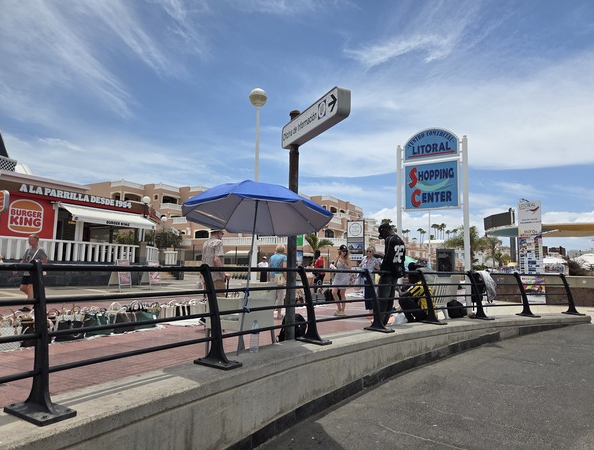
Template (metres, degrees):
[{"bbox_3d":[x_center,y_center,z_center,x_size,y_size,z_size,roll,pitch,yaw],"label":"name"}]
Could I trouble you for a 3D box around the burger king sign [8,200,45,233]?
[{"bbox_3d":[-11.954,-0.366,17.600,0.120,1.500,1.420,-3,-7,33],"label":"burger king sign"}]

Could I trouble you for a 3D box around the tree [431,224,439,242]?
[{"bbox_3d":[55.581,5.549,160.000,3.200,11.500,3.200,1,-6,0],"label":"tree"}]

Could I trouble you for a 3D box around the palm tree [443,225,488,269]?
[{"bbox_3d":[20.078,3.335,47.225,5.200,6.600,5.200,1,-6,0],"label":"palm tree"}]

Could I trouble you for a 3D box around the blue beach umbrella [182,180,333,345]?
[{"bbox_3d":[-0.521,0.466,4.377,1.740,1.860,1.740,10,-15,-17],"label":"blue beach umbrella"}]

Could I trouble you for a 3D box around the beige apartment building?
[{"bbox_3d":[-9.400,1.190,64.595,45.000,13.400,20.000,4,-7,-24],"label":"beige apartment building"}]

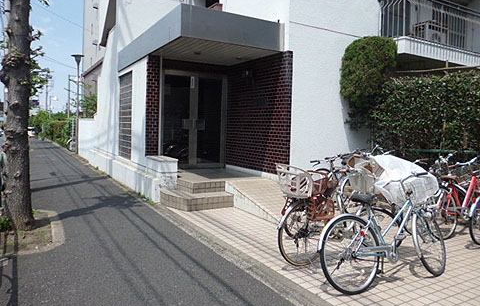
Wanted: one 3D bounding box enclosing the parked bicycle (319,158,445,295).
[{"bbox_3d":[1.385,0.688,3.398,1.710,1.020,0.560,-1,4,-27],"label":"parked bicycle"}]

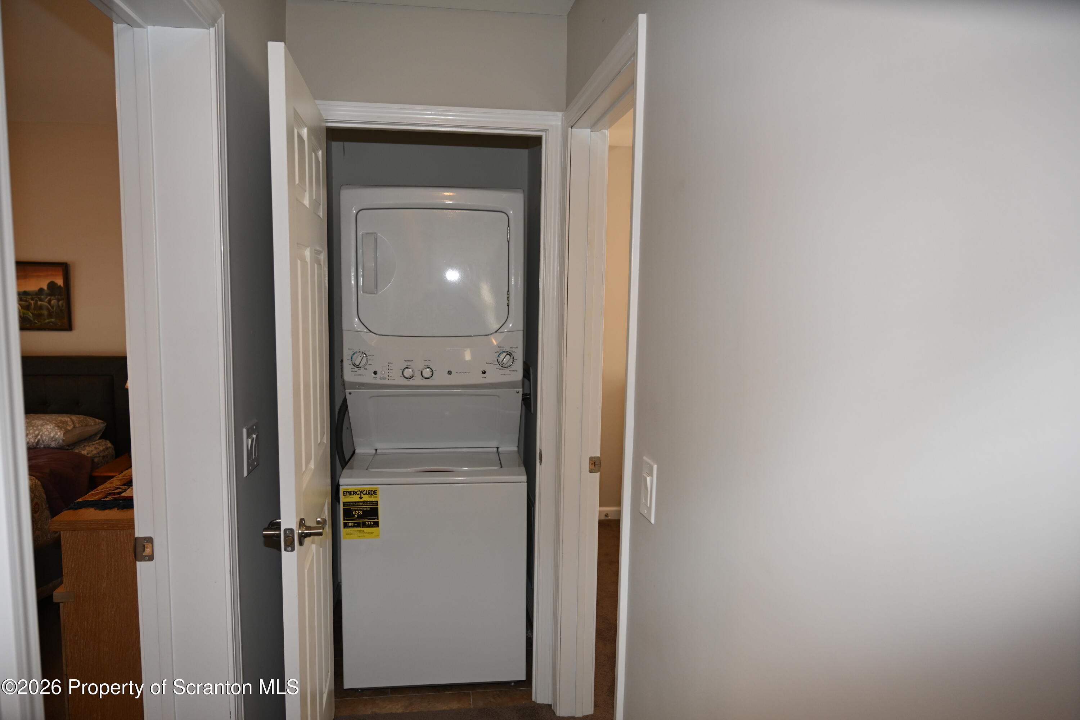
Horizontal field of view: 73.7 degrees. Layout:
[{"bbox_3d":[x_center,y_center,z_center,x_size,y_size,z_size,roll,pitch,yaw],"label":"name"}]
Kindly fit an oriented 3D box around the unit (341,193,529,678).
[{"bbox_3d":[-0.422,0.276,3.005,0.682,1.895,0.775,0,7,-6],"label":"unit"}]

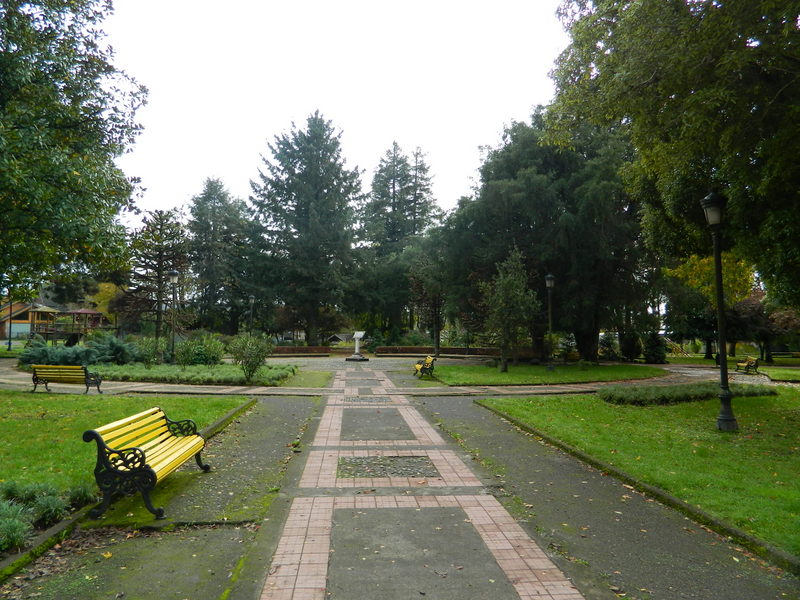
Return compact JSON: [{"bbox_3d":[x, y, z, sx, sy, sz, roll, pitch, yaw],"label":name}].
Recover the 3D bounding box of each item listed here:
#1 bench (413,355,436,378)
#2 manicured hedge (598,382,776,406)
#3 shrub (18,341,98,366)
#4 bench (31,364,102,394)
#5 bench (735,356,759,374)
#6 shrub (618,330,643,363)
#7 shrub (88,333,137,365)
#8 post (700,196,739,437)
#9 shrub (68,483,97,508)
[{"bbox_3d":[1.052,2.813,24.139,0.730,0.775,1.830,1,-4,-5],"label":"bench"},{"bbox_3d":[7.883,2.479,15.526,5.900,0.320,1.750,2,-4,-28],"label":"manicured hedge"},{"bbox_3d":[-15.662,2.466,26.542,3.600,1.250,2.200,0,-4,0],"label":"shrub"},{"bbox_3d":[-9.222,2.204,16.004,1.830,0.775,0.730,-1,-4,15],"label":"bench"},{"bbox_3d":[17.907,3.307,29.729,0.730,0.775,1.830,-1,-4,16],"label":"bench"},{"bbox_3d":[15.115,3.049,37.889,1.500,2.000,1.500,0,-4,0],"label":"shrub"},{"bbox_3d":[-12.541,2.225,25.203,2.100,1.450,2.000,0,-4,0],"label":"shrub"},{"bbox_3d":[5.654,0.189,10.206,0.450,4.150,0.450,0,-4,0],"label":"post"},{"bbox_3d":[-2.995,1.822,5.540,0.300,0.260,0.300,0,-4,0],"label":"shrub"}]

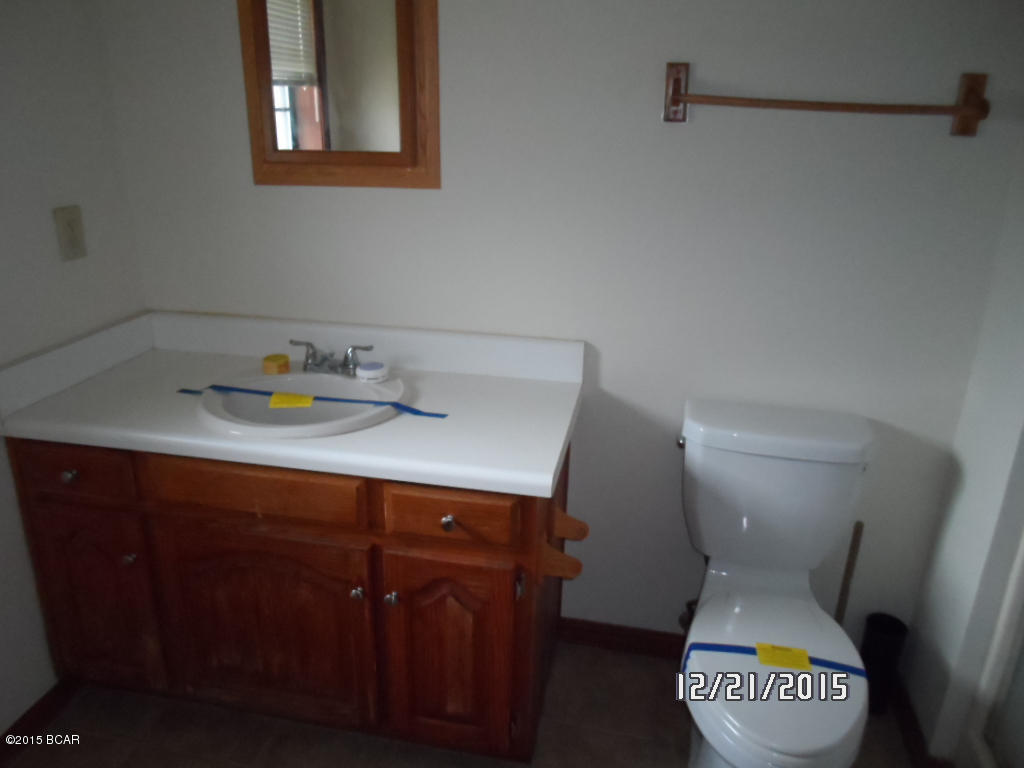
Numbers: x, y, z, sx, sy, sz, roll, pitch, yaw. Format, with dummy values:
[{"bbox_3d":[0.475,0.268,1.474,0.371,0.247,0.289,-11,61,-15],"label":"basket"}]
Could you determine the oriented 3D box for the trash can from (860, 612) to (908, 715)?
[{"bbox_3d":[0.952,0.729,1.920,0.093,0.246,0.093,5,19,10],"label":"trash can"}]

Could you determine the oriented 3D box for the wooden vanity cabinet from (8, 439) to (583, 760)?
[{"bbox_3d":[-0.500,0.438,1.924,1.215,0.747,0.526,5,19,10],"label":"wooden vanity cabinet"}]

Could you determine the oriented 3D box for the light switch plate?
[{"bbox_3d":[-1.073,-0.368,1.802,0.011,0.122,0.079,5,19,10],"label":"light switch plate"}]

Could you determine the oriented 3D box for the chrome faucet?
[{"bbox_3d":[-0.471,-0.056,1.876,0.236,0.085,0.130,5,19,10],"label":"chrome faucet"}]

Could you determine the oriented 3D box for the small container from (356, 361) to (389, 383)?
[{"bbox_3d":[-0.351,-0.029,1.865,0.076,0.031,0.076,5,19,10],"label":"small container"}]

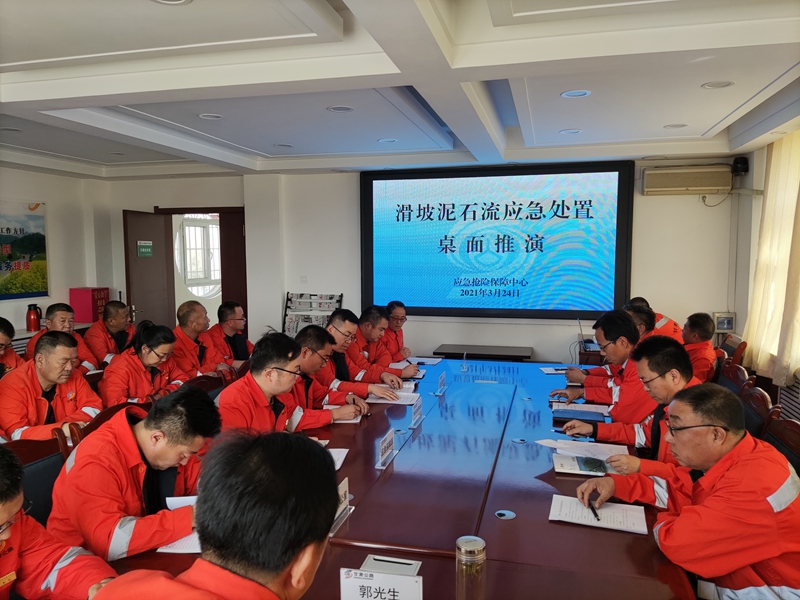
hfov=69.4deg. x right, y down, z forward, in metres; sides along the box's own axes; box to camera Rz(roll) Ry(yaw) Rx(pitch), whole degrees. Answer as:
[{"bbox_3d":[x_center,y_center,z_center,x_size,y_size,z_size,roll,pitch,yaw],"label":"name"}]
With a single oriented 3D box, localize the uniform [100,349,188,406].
[{"bbox_3d":[-1.447,0.571,3.332,0.470,0.580,0.500,3,6,32],"label":"uniform"}]

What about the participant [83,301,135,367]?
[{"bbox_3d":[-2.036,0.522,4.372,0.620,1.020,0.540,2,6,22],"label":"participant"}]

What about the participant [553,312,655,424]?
[{"bbox_3d":[1.223,0.708,3.165,0.760,1.290,0.560,1,5,15],"label":"participant"}]

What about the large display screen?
[{"bbox_3d":[0.985,-0.623,6.340,2.915,1.630,0.120,1,5,15],"label":"large display screen"}]

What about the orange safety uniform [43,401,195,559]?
[{"bbox_3d":[-0.904,0.670,1.915,0.540,0.630,0.550,2,6,19],"label":"orange safety uniform"}]

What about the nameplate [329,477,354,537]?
[{"bbox_3d":[-0.205,0.663,1.869,0.055,0.112,0.205,1,5,15],"label":"nameplate"}]

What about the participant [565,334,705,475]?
[{"bbox_3d":[1.045,0.779,2.419,0.740,1.280,0.570,1,5,15],"label":"participant"}]

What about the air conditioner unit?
[{"bbox_3d":[2.885,-1.188,5.821,0.800,0.265,0.190,1,6,14],"label":"air conditioner unit"}]

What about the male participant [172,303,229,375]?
[{"bbox_3d":[-1.352,0.636,4.103,0.700,1.270,0.560,0,5,3],"label":"male participant"}]

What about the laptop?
[{"bbox_3d":[1.658,0.302,4.890,0.280,0.225,0.350,1,6,14],"label":"laptop"}]

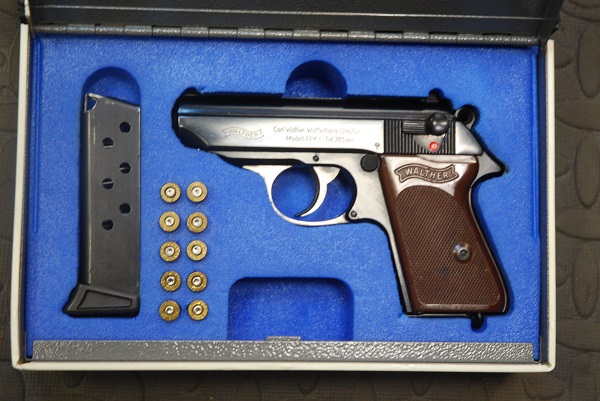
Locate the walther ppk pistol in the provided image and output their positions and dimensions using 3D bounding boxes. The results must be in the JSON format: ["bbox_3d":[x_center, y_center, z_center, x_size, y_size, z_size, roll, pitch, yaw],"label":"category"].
[{"bbox_3d":[0.019,0.002,0.613,0.155,0.028,0.110,1,87,-3],"label":"walther ppk pistol"}]

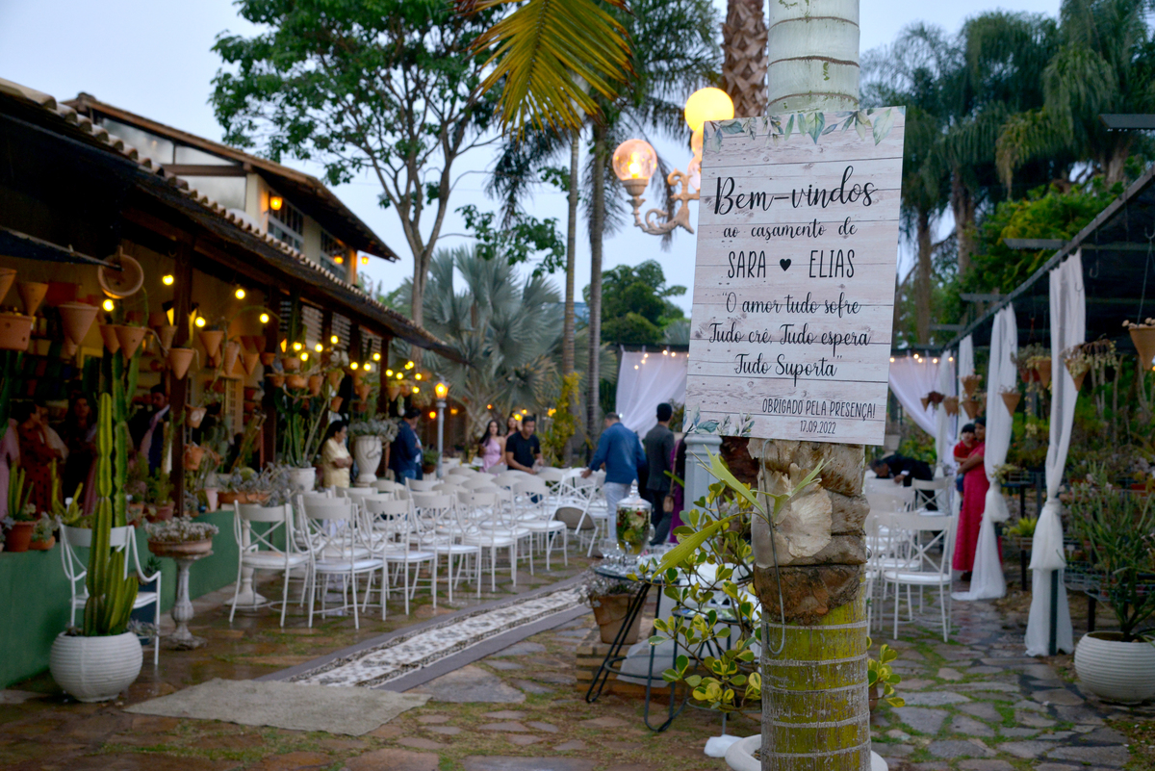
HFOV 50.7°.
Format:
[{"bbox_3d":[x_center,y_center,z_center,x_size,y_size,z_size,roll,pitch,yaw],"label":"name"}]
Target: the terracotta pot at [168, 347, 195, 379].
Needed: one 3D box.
[{"bbox_3d":[-3.118,-0.174,9.600,0.215,0.260,0.215,1,-2,0],"label":"terracotta pot"}]

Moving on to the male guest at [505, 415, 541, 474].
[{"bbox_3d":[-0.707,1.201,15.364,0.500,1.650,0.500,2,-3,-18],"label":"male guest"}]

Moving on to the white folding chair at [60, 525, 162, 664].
[{"bbox_3d":[-2.648,1.212,6.953,0.450,0.880,0.510,1,-2,-2],"label":"white folding chair"}]

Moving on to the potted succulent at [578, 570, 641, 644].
[{"bbox_3d":[0.206,1.256,6.950,0.370,0.420,0.370,1,-3,0],"label":"potted succulent"}]

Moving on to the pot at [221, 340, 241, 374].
[{"bbox_3d":[-2.922,-0.240,10.300,0.165,0.280,0.165,1,-2,0],"label":"pot"}]

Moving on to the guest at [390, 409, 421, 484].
[{"bbox_3d":[-2.191,1.141,15.362,0.360,1.700,0.500,2,-3,-12],"label":"guest"}]

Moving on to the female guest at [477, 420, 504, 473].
[{"bbox_3d":[-1.317,1.298,18.578,0.440,1.540,0.320,2,-2,-9],"label":"female guest"}]

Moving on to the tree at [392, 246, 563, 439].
[{"bbox_3d":[-1.805,-0.249,23.550,3.600,4.800,3.600,1,-2,0],"label":"tree"}]

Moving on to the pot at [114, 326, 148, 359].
[{"bbox_3d":[-2.939,-0.284,8.000,0.220,0.220,0.220,1,-2,0],"label":"pot"}]

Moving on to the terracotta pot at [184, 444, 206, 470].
[{"bbox_3d":[-3.074,0.580,9.800,0.190,0.200,0.190,2,-3,-6],"label":"terracotta pot"}]

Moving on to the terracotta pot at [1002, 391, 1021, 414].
[{"bbox_3d":[3.844,0.162,10.800,0.165,0.200,0.165,1,-3,11],"label":"terracotta pot"}]

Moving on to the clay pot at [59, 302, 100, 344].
[{"bbox_3d":[-2.905,-0.361,7.100,0.240,0.260,0.240,1,-2,0],"label":"clay pot"}]

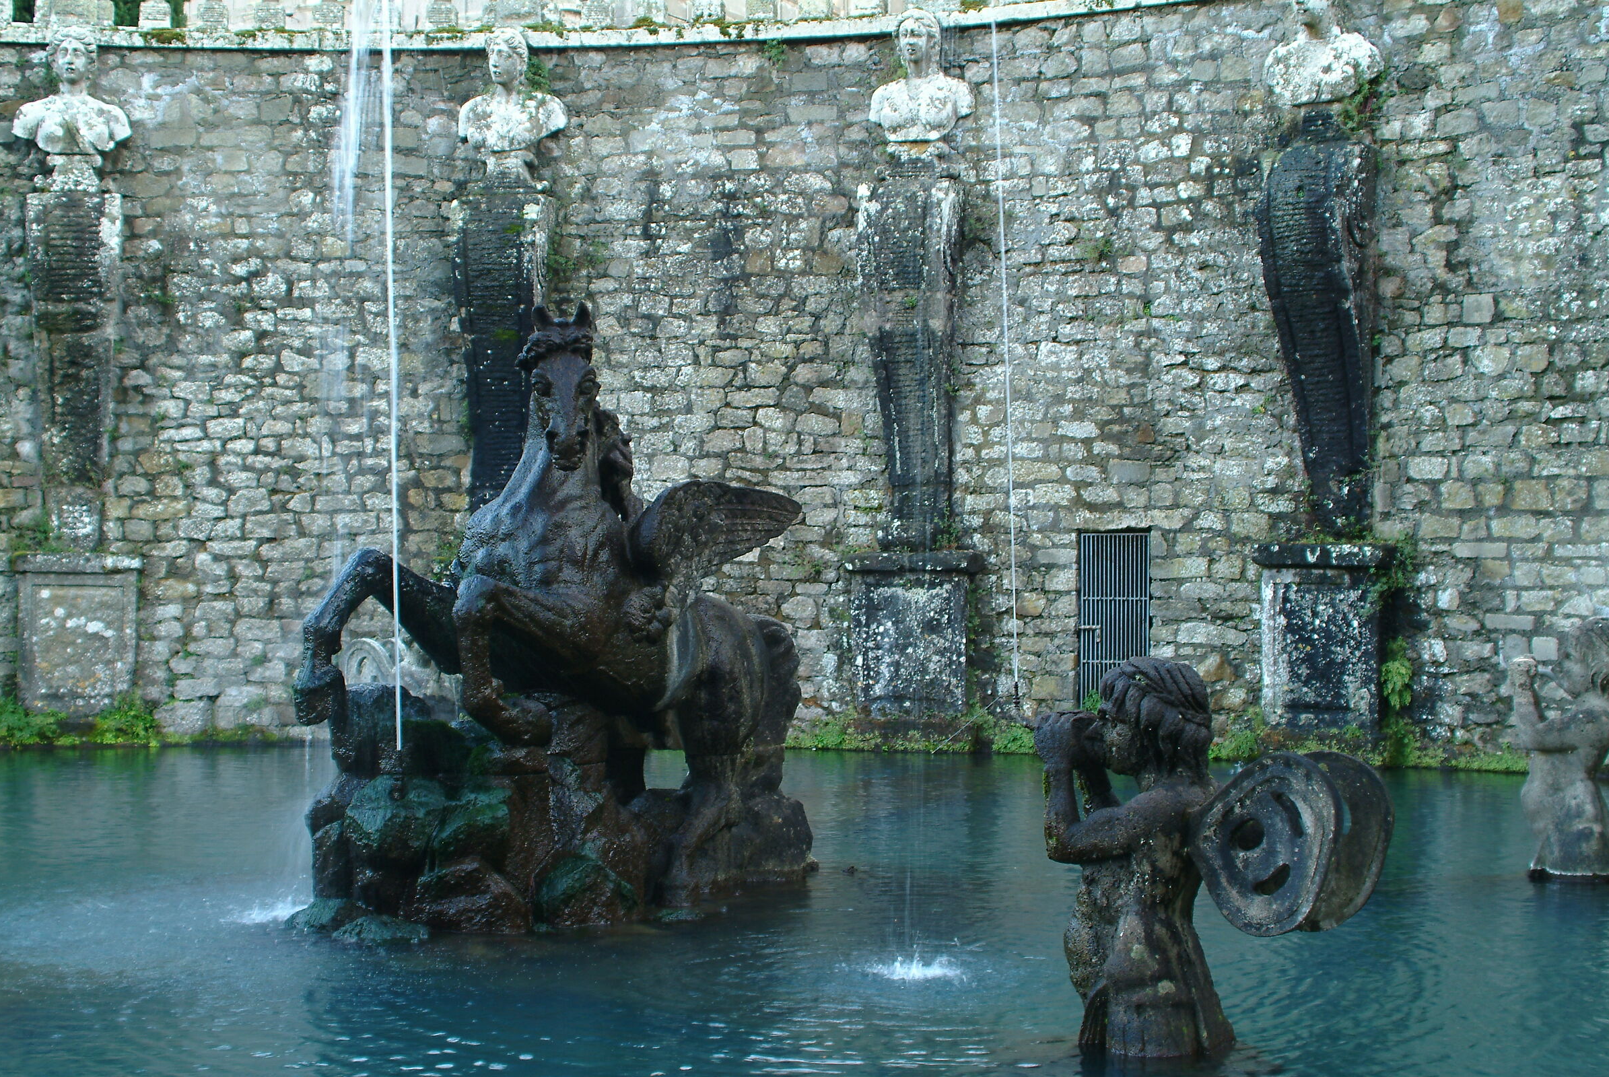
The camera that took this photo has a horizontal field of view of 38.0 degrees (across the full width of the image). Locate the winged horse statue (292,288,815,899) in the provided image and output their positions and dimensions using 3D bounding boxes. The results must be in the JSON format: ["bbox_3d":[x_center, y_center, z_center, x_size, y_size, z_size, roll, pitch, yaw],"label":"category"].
[{"bbox_3d":[-1.010,0.270,9.300,1.300,2.280,1.950,0,0,37],"label":"winged horse statue"}]

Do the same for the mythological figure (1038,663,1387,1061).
[{"bbox_3d":[1.140,0.890,6.500,0.920,1.120,0.550,0,0,32],"label":"mythological figure"}]

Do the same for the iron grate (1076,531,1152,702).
[{"bbox_3d":[2.100,0.565,15.800,0.500,1.200,0.060,0,0,18],"label":"iron grate"}]

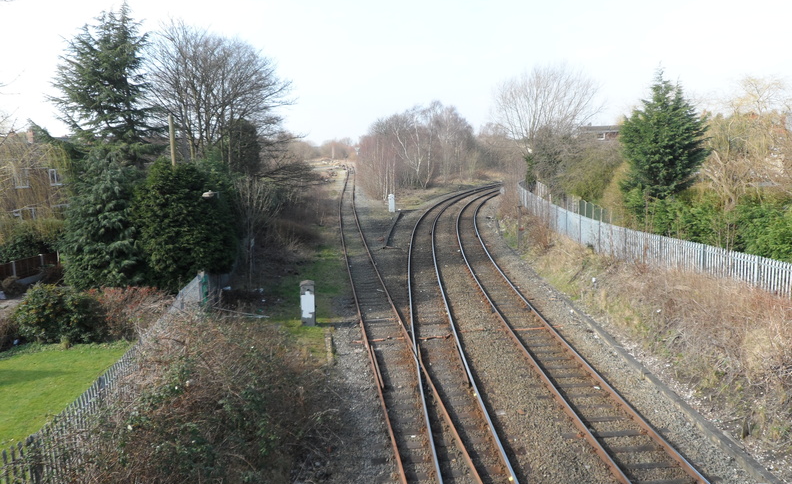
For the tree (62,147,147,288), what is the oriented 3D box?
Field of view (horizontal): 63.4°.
[{"bbox_3d":[-12.988,-0.857,29.442,4.100,6.900,4.100,-1,8,0],"label":"tree"}]

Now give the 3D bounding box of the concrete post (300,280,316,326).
[{"bbox_3d":[-3.410,2.370,24.995,0.530,1.770,0.500,-1,8,0],"label":"concrete post"}]

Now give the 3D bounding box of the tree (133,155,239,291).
[{"bbox_3d":[-9.261,-0.497,28.903,4.700,6.400,4.500,-1,8,0],"label":"tree"}]

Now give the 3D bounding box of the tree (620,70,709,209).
[{"bbox_3d":[14.608,-4.710,35.246,4.900,9.300,4.700,-1,8,0],"label":"tree"}]

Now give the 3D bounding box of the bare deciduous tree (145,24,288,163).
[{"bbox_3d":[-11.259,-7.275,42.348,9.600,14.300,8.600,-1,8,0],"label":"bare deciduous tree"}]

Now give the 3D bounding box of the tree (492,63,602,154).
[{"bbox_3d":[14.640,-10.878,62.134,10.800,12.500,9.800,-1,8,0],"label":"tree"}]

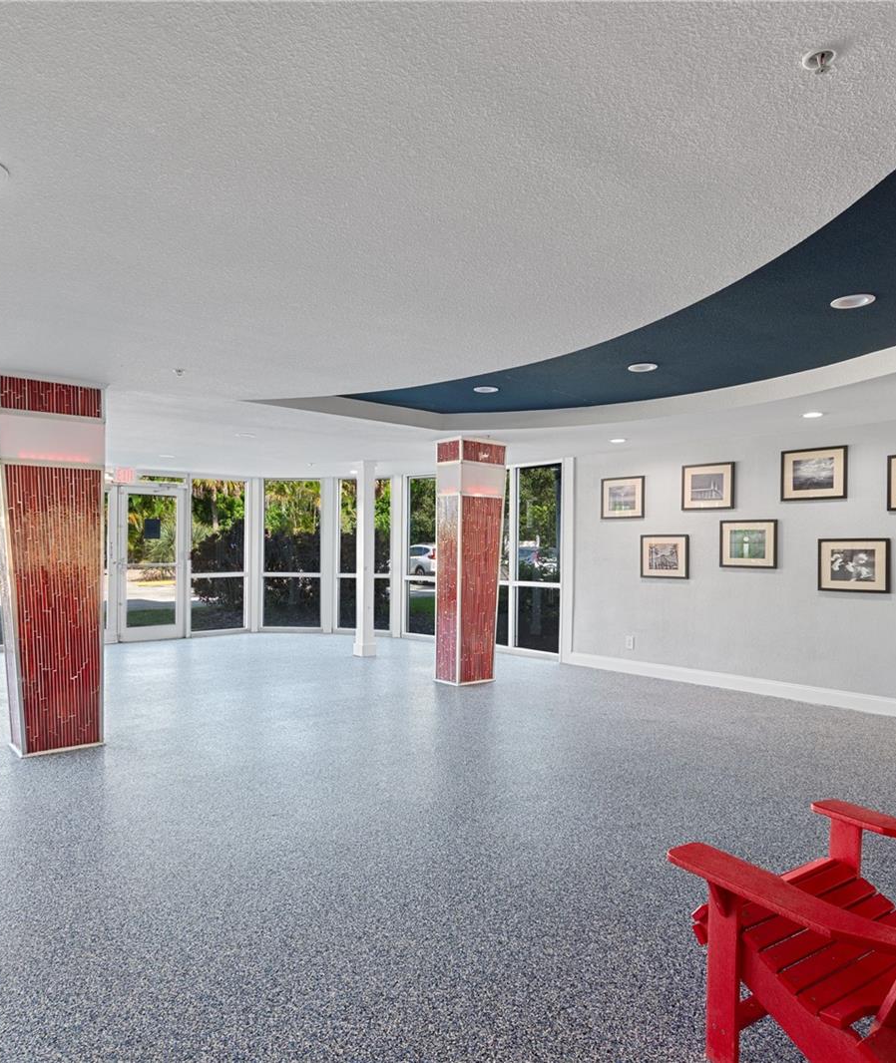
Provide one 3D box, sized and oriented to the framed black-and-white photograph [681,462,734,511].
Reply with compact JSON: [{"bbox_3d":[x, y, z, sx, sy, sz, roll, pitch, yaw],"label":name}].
[{"bbox_3d":[2.605,-0.448,6.677,0.030,0.475,0.547,2,-1,-43],"label":"framed black-and-white photograph"}]

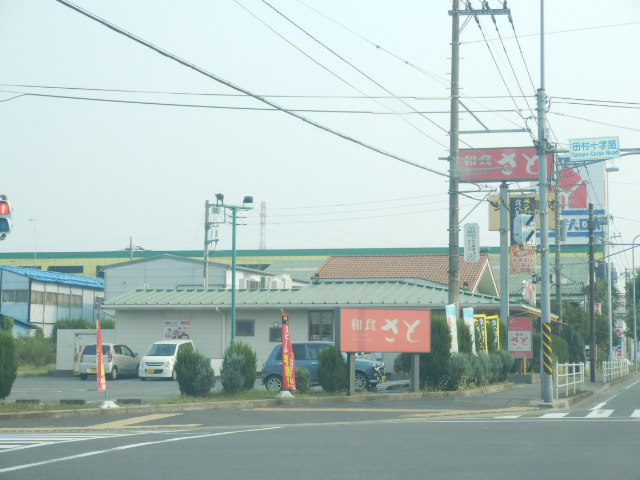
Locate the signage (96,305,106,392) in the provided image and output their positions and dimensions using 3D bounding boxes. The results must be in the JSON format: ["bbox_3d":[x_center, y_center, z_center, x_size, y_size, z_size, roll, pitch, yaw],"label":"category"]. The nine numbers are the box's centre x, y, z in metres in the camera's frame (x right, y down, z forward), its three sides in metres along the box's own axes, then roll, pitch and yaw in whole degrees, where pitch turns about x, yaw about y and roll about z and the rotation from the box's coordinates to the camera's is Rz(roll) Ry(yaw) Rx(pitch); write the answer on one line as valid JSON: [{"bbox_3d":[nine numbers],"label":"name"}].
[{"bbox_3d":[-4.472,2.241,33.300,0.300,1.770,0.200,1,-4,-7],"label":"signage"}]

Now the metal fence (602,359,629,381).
[{"bbox_3d":[14.069,6.143,77.147,0.100,0.850,27.000,-1,-4,12],"label":"metal fence"}]

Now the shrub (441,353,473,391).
[{"bbox_3d":[3.666,3.532,43.700,0.860,1.030,0.850,-1,-4,12],"label":"shrub"}]

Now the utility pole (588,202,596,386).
[{"bbox_3d":[9.882,1.904,59.000,0.180,6.500,0.180,-1,-4,12],"label":"utility pole"}]

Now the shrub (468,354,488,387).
[{"bbox_3d":[4.949,4.075,50.800,0.680,1.130,0.680,-1,-4,11],"label":"shrub"}]

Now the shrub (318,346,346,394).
[{"bbox_3d":[0.325,3.349,42.300,0.780,1.300,0.750,0,-4,0],"label":"shrub"}]

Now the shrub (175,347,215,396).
[{"bbox_3d":[-2.931,3.071,38.000,0.930,1.180,0.900,0,-4,0],"label":"shrub"}]

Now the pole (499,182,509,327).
[{"bbox_3d":[6.342,1.516,56.000,0.260,6.972,0.260,-1,-4,12],"label":"pole"}]

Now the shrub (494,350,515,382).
[{"bbox_3d":[6.384,4.395,56.300,0.750,1.130,0.800,-1,-4,12],"label":"shrub"}]

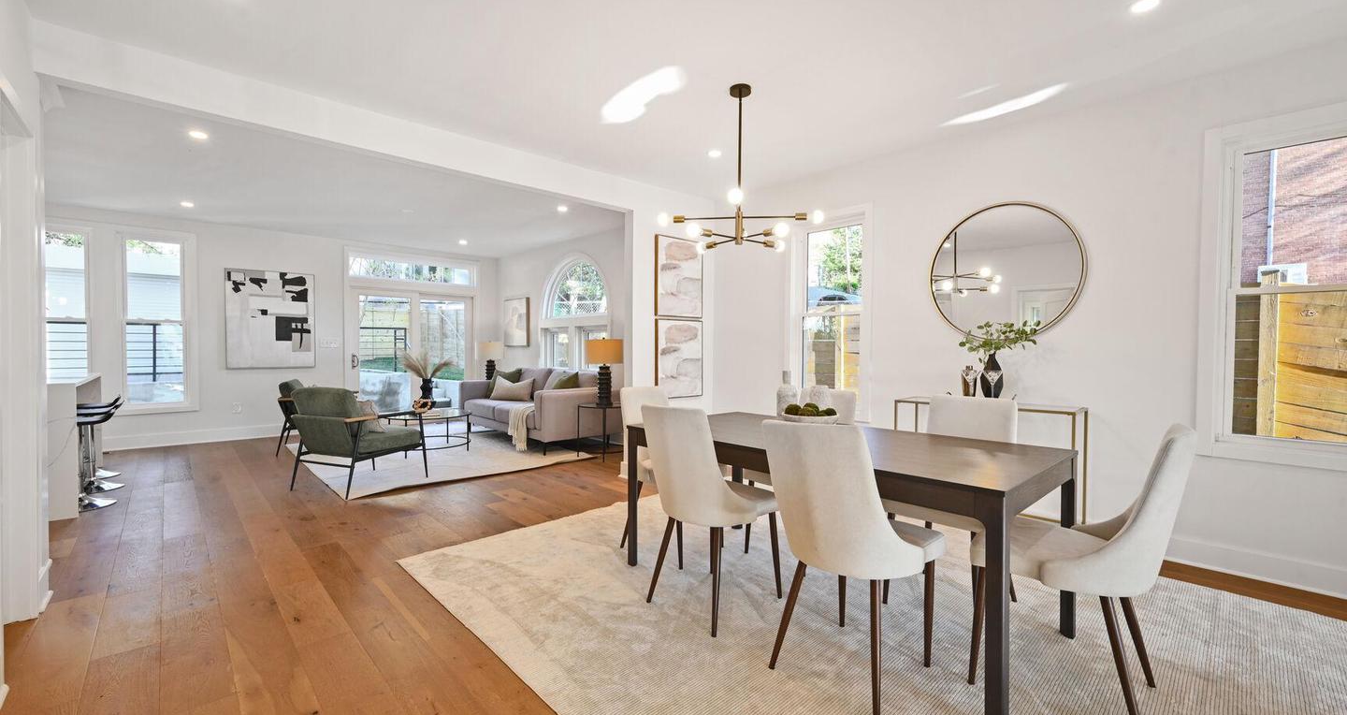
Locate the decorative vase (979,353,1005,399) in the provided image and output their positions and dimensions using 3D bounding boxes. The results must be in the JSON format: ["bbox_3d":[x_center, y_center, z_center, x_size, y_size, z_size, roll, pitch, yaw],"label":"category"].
[{"bbox_3d":[2.030,0.138,3.331,0.130,0.345,0.130,-1,1,-44],"label":"decorative vase"}]

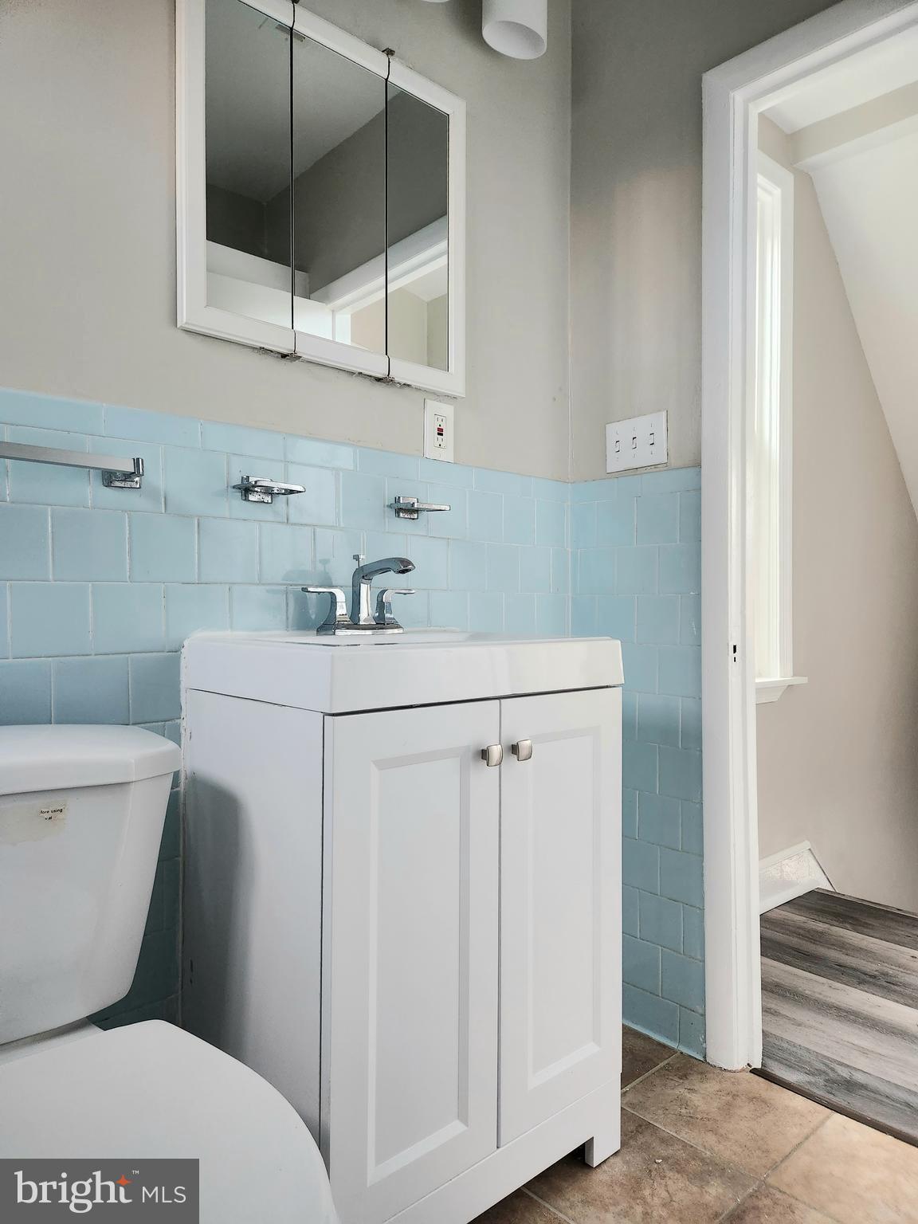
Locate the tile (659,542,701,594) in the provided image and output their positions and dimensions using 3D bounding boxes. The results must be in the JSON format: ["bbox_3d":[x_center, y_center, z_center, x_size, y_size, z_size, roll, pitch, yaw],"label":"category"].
[{"bbox_3d":[0.475,-0.096,1.746,0.010,0.108,0.102,0,-1,-43],"label":"tile"}]

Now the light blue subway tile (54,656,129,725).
[{"bbox_3d":[-0.548,0.120,1.212,0.108,0.108,0.010,0,0,-43],"label":"light blue subway tile"}]

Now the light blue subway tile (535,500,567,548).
[{"bbox_3d":[0.216,-0.204,1.921,0.108,0.108,0.010,0,-1,-43],"label":"light blue subway tile"}]

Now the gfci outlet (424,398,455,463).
[{"bbox_3d":[-0.038,-0.371,1.678,0.075,0.119,0.010,0,-1,-43],"label":"gfci outlet"}]

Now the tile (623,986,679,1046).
[{"bbox_3d":[0.430,0.901,1.823,0.010,0.097,0.152,0,0,-43],"label":"tile"}]

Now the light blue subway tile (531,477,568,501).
[{"bbox_3d":[0.214,-0.286,1.912,0.131,0.048,0.010,0,-1,-43],"label":"light blue subway tile"}]

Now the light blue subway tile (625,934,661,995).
[{"bbox_3d":[0.405,0.783,1.814,0.009,0.108,0.108,0,0,-43],"label":"light blue subway tile"}]

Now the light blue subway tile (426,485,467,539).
[{"bbox_3d":[-0.025,-0.207,1.688,0.108,0.108,0.009,0,0,-43],"label":"light blue subway tile"}]

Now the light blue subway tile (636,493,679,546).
[{"bbox_3d":[0.444,-0.206,1.809,0.010,0.110,0.108,0,0,-43],"label":"light blue subway tile"}]

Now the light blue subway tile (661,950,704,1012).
[{"bbox_3d":[0.475,0.780,1.722,0.009,0.108,0.108,0,0,-42],"label":"light blue subway tile"}]

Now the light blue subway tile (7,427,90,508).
[{"bbox_3d":[-0.586,-0.204,1.162,0.108,0.108,0.010,0,-1,-43],"label":"light blue subway tile"}]

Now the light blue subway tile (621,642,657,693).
[{"bbox_3d":[0.402,0.126,1.818,0.009,0.108,0.108,0,0,-43],"label":"light blue subway tile"}]

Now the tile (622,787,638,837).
[{"bbox_3d":[0.363,0.453,1.855,0.010,0.108,0.107,0,-1,-43],"label":"tile"}]

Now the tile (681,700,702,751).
[{"bbox_3d":[0.493,0.235,1.720,0.009,0.108,0.049,0,0,-43],"label":"tile"}]

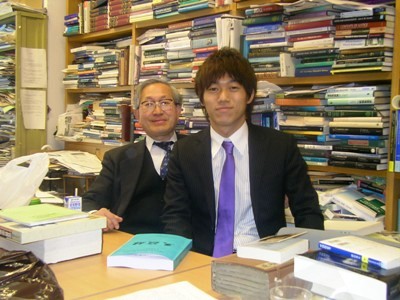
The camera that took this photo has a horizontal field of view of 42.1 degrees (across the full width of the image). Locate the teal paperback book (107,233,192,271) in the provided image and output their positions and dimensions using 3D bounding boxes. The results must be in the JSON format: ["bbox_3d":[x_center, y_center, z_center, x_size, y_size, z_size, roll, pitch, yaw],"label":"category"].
[{"bbox_3d":[-0.140,0.298,1.530,0.184,0.033,0.260,2,3,10],"label":"teal paperback book"}]

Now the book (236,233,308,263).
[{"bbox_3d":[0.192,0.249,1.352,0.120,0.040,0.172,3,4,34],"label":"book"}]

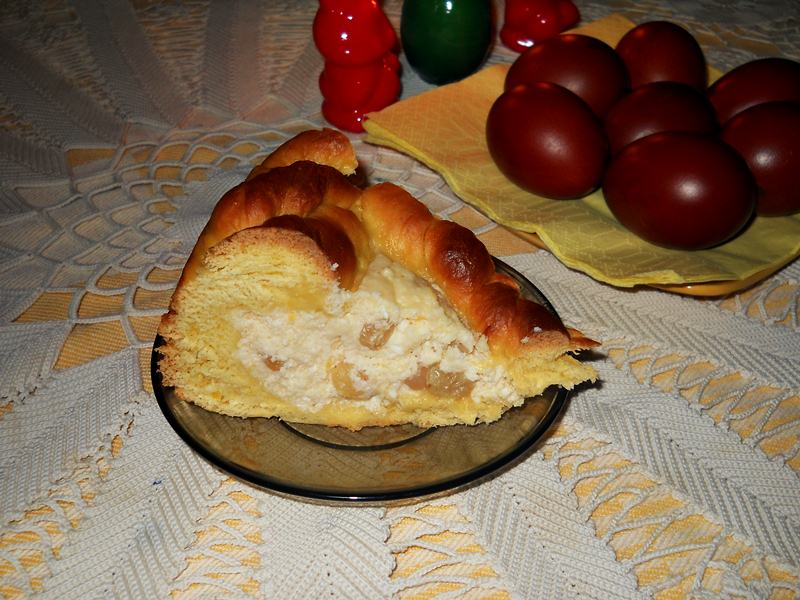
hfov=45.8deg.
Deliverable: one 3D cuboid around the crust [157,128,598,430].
[{"bbox_3d":[-0.005,-0.014,0.309,0.138,0.062,0.100,1,37,0],"label":"crust"}]

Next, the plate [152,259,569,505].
[{"bbox_3d":[-0.012,0.020,0.315,0.135,0.019,0.135,0,37,0],"label":"plate"}]

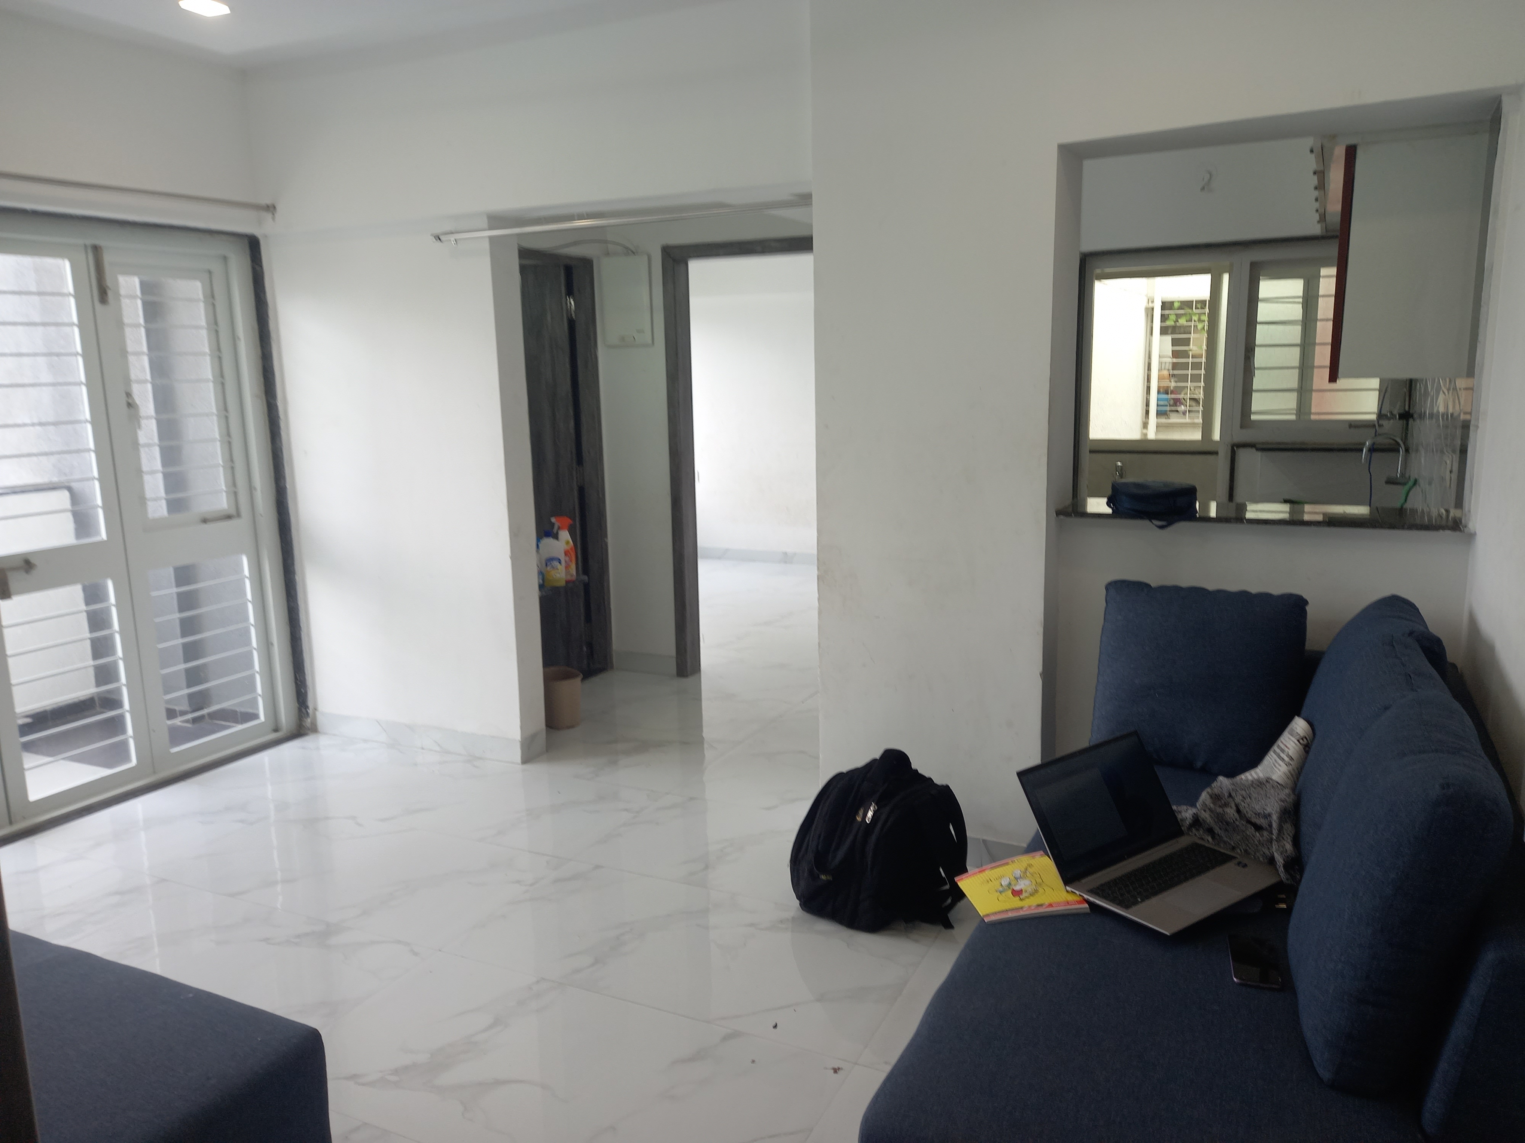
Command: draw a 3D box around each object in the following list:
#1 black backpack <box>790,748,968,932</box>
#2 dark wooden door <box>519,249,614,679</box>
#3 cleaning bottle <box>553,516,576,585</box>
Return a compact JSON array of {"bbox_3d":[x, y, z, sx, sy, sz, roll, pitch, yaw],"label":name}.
[{"bbox_3d":[0.325,0.735,3.080,0.360,0.470,0.360,-8,13,-32],"label":"black backpack"},{"bbox_3d":[-0.991,-0.428,5.082,0.100,2.020,0.800,4,12,26],"label":"dark wooden door"},{"bbox_3d":[-0.850,-0.095,4.760,0.105,0.280,0.065,-3,11,-7],"label":"cleaning bottle"}]

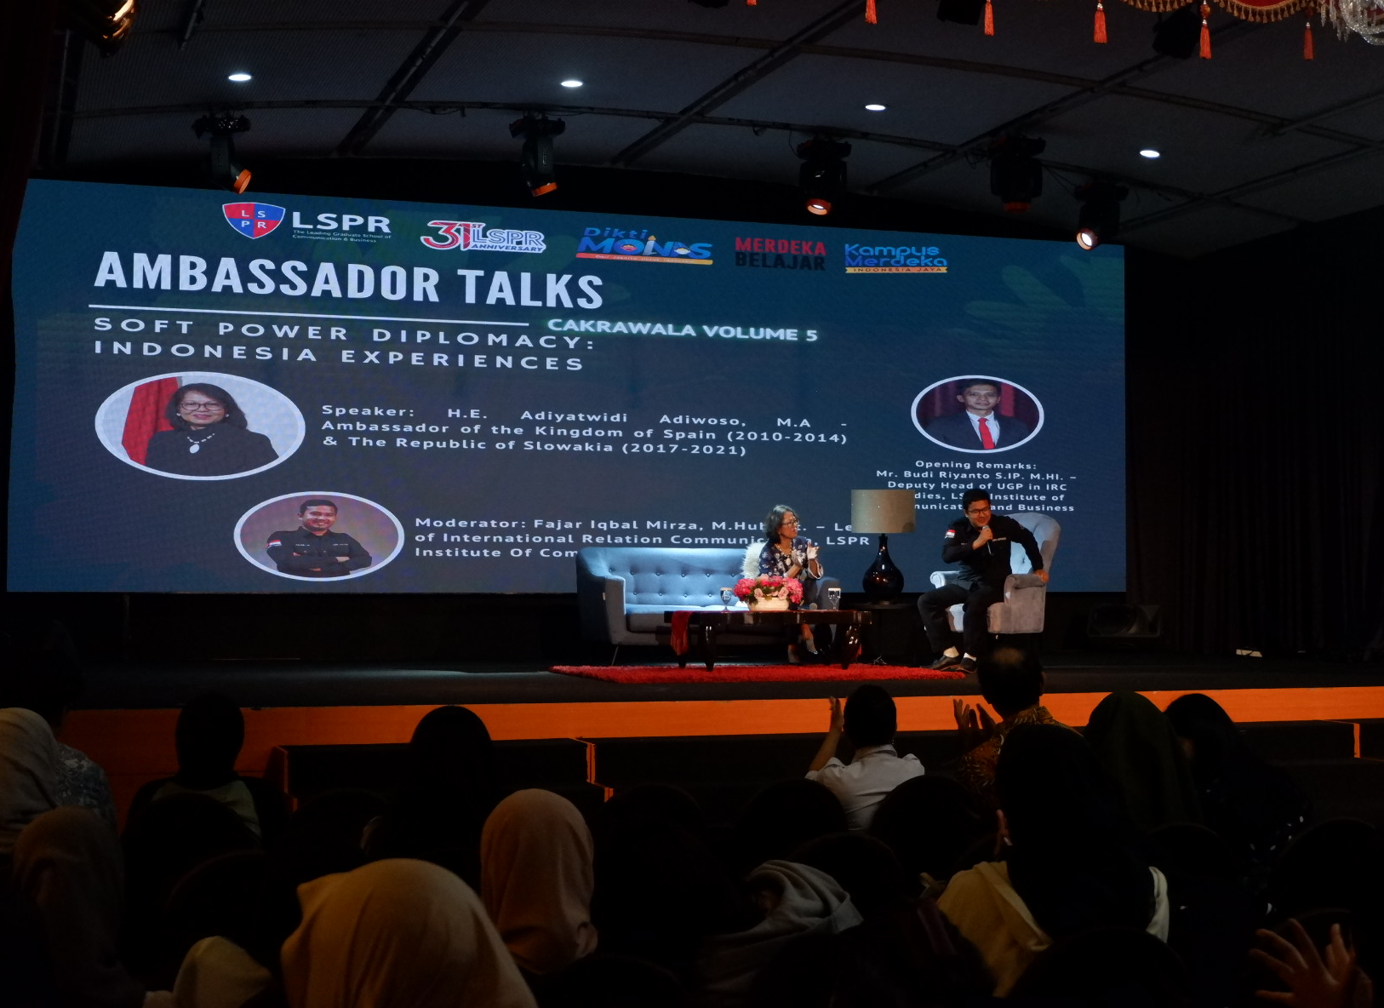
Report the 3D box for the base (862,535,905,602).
[{"bbox_3d":[1.432,0.476,15.100,0.320,0.498,0.320,0,-2,0],"label":"base"}]

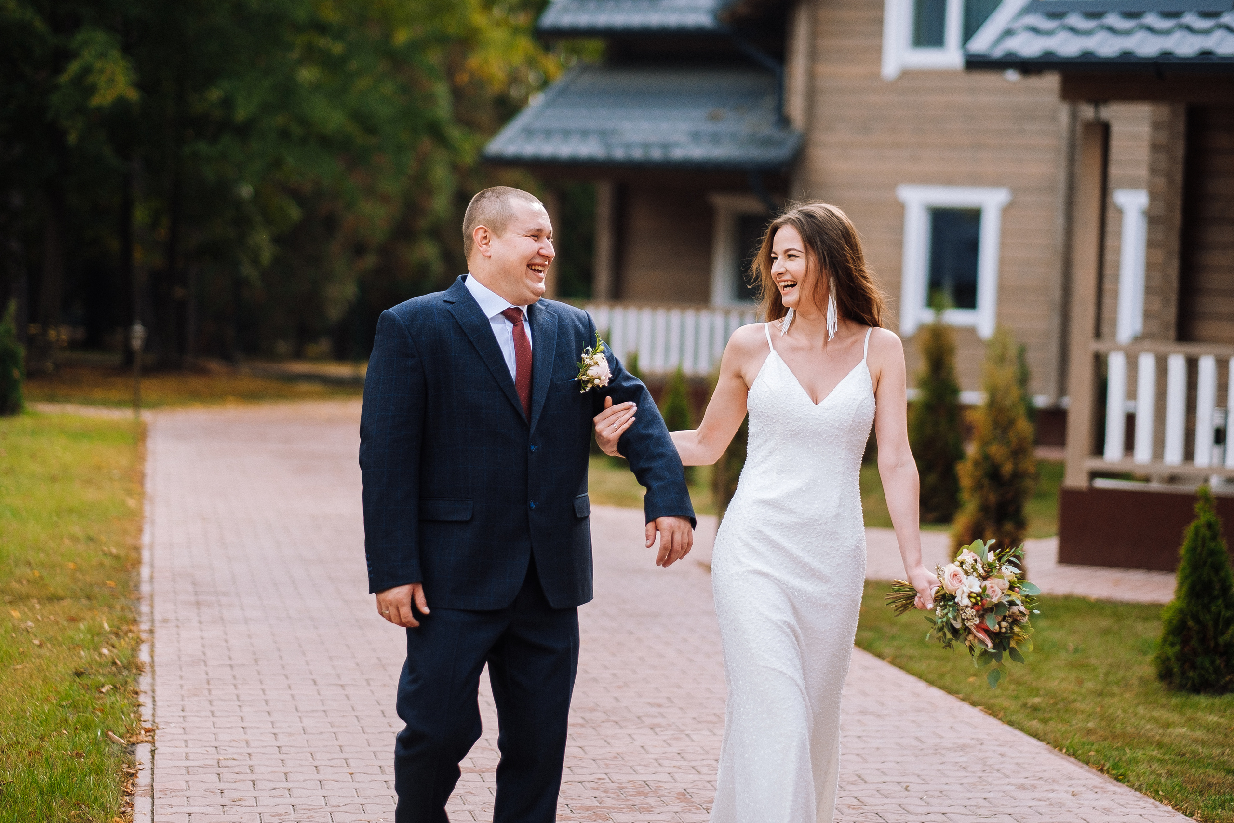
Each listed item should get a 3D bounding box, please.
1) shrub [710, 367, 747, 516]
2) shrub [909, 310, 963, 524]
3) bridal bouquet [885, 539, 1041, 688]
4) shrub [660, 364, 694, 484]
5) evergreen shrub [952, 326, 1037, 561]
[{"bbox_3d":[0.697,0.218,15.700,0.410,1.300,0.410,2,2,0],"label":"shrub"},{"bbox_3d":[2.198,0.036,19.800,0.400,1.440,0.400,2,2,0],"label":"shrub"},{"bbox_3d":[0.768,0.444,6.400,0.350,0.320,0.280,4,1,19],"label":"bridal bouquet"},{"bbox_3d":[0.488,0.110,22.600,0.290,0.940,0.290,2,2,0],"label":"shrub"},{"bbox_3d":[1.974,0.260,15.100,0.430,1.400,0.430,2,2,0],"label":"evergreen shrub"}]

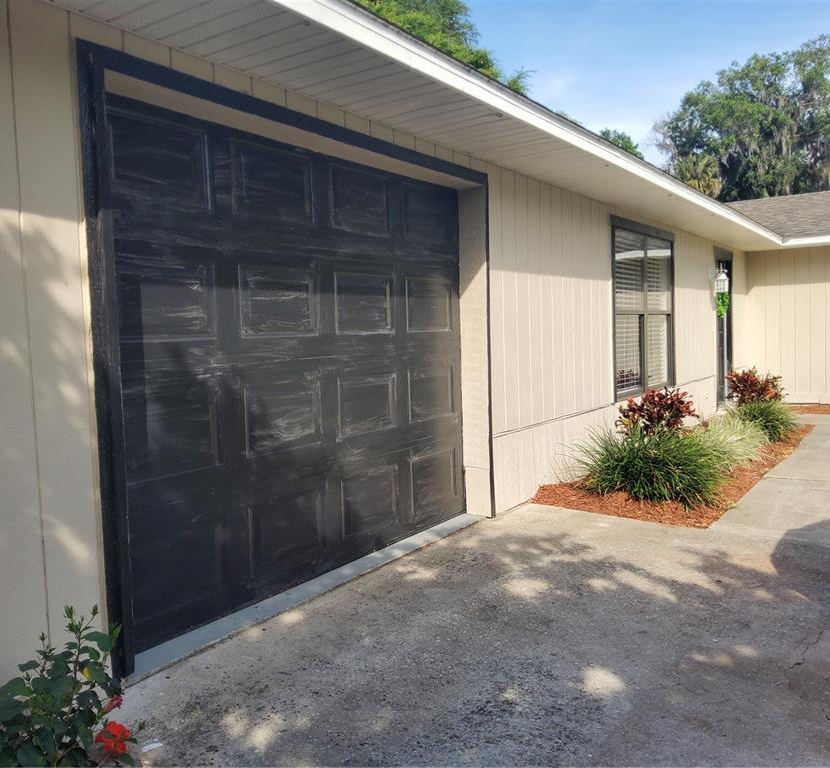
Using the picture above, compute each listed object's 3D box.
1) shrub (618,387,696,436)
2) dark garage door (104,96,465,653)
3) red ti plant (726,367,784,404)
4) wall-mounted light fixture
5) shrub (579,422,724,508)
[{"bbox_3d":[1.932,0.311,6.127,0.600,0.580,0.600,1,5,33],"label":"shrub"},{"bbox_3d":[-0.454,-0.104,3.886,0.080,2.120,2.700,1,4,33],"label":"dark garage door"},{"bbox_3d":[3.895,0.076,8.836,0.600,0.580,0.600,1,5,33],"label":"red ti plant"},{"bbox_3d":[3.993,-1.347,10.064,0.230,0.370,0.180,1,5,33],"label":"wall-mounted light fixture"},{"bbox_3d":[1.713,0.526,5.630,0.970,0.510,0.970,1,5,33],"label":"shrub"}]

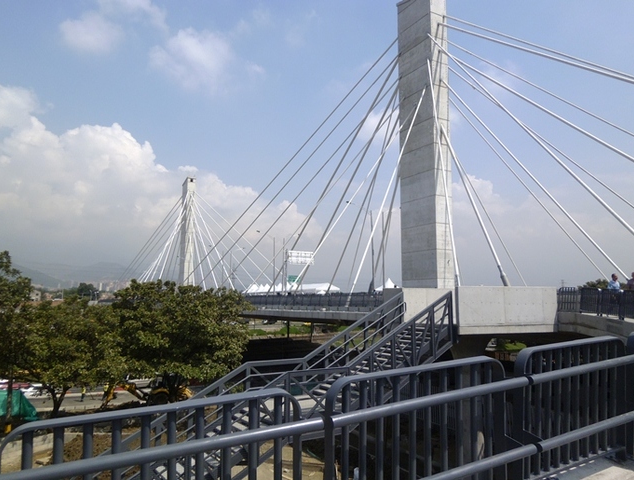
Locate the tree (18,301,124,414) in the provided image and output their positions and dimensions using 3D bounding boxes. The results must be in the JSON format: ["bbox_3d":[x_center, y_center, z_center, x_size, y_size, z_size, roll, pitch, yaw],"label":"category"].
[{"bbox_3d":[-19.918,9.614,39.000,8.500,9.800,8.800,2,-6,-18],"label":"tree"}]

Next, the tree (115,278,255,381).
[{"bbox_3d":[-11.134,8.957,39.500,10.500,11.200,11.200,2,-6,-18],"label":"tree"}]

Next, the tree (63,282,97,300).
[{"bbox_3d":[-103.318,24.464,210.000,12.000,12.000,13.500,0,-5,0],"label":"tree"}]

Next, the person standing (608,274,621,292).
[{"bbox_3d":[12.563,2.285,20.300,0.520,1.700,0.340,1,-6,-14],"label":"person standing"}]

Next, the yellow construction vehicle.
[{"bbox_3d":[-15.088,13.512,43.300,8.300,3.100,2.400,2,-6,-19],"label":"yellow construction vehicle"}]

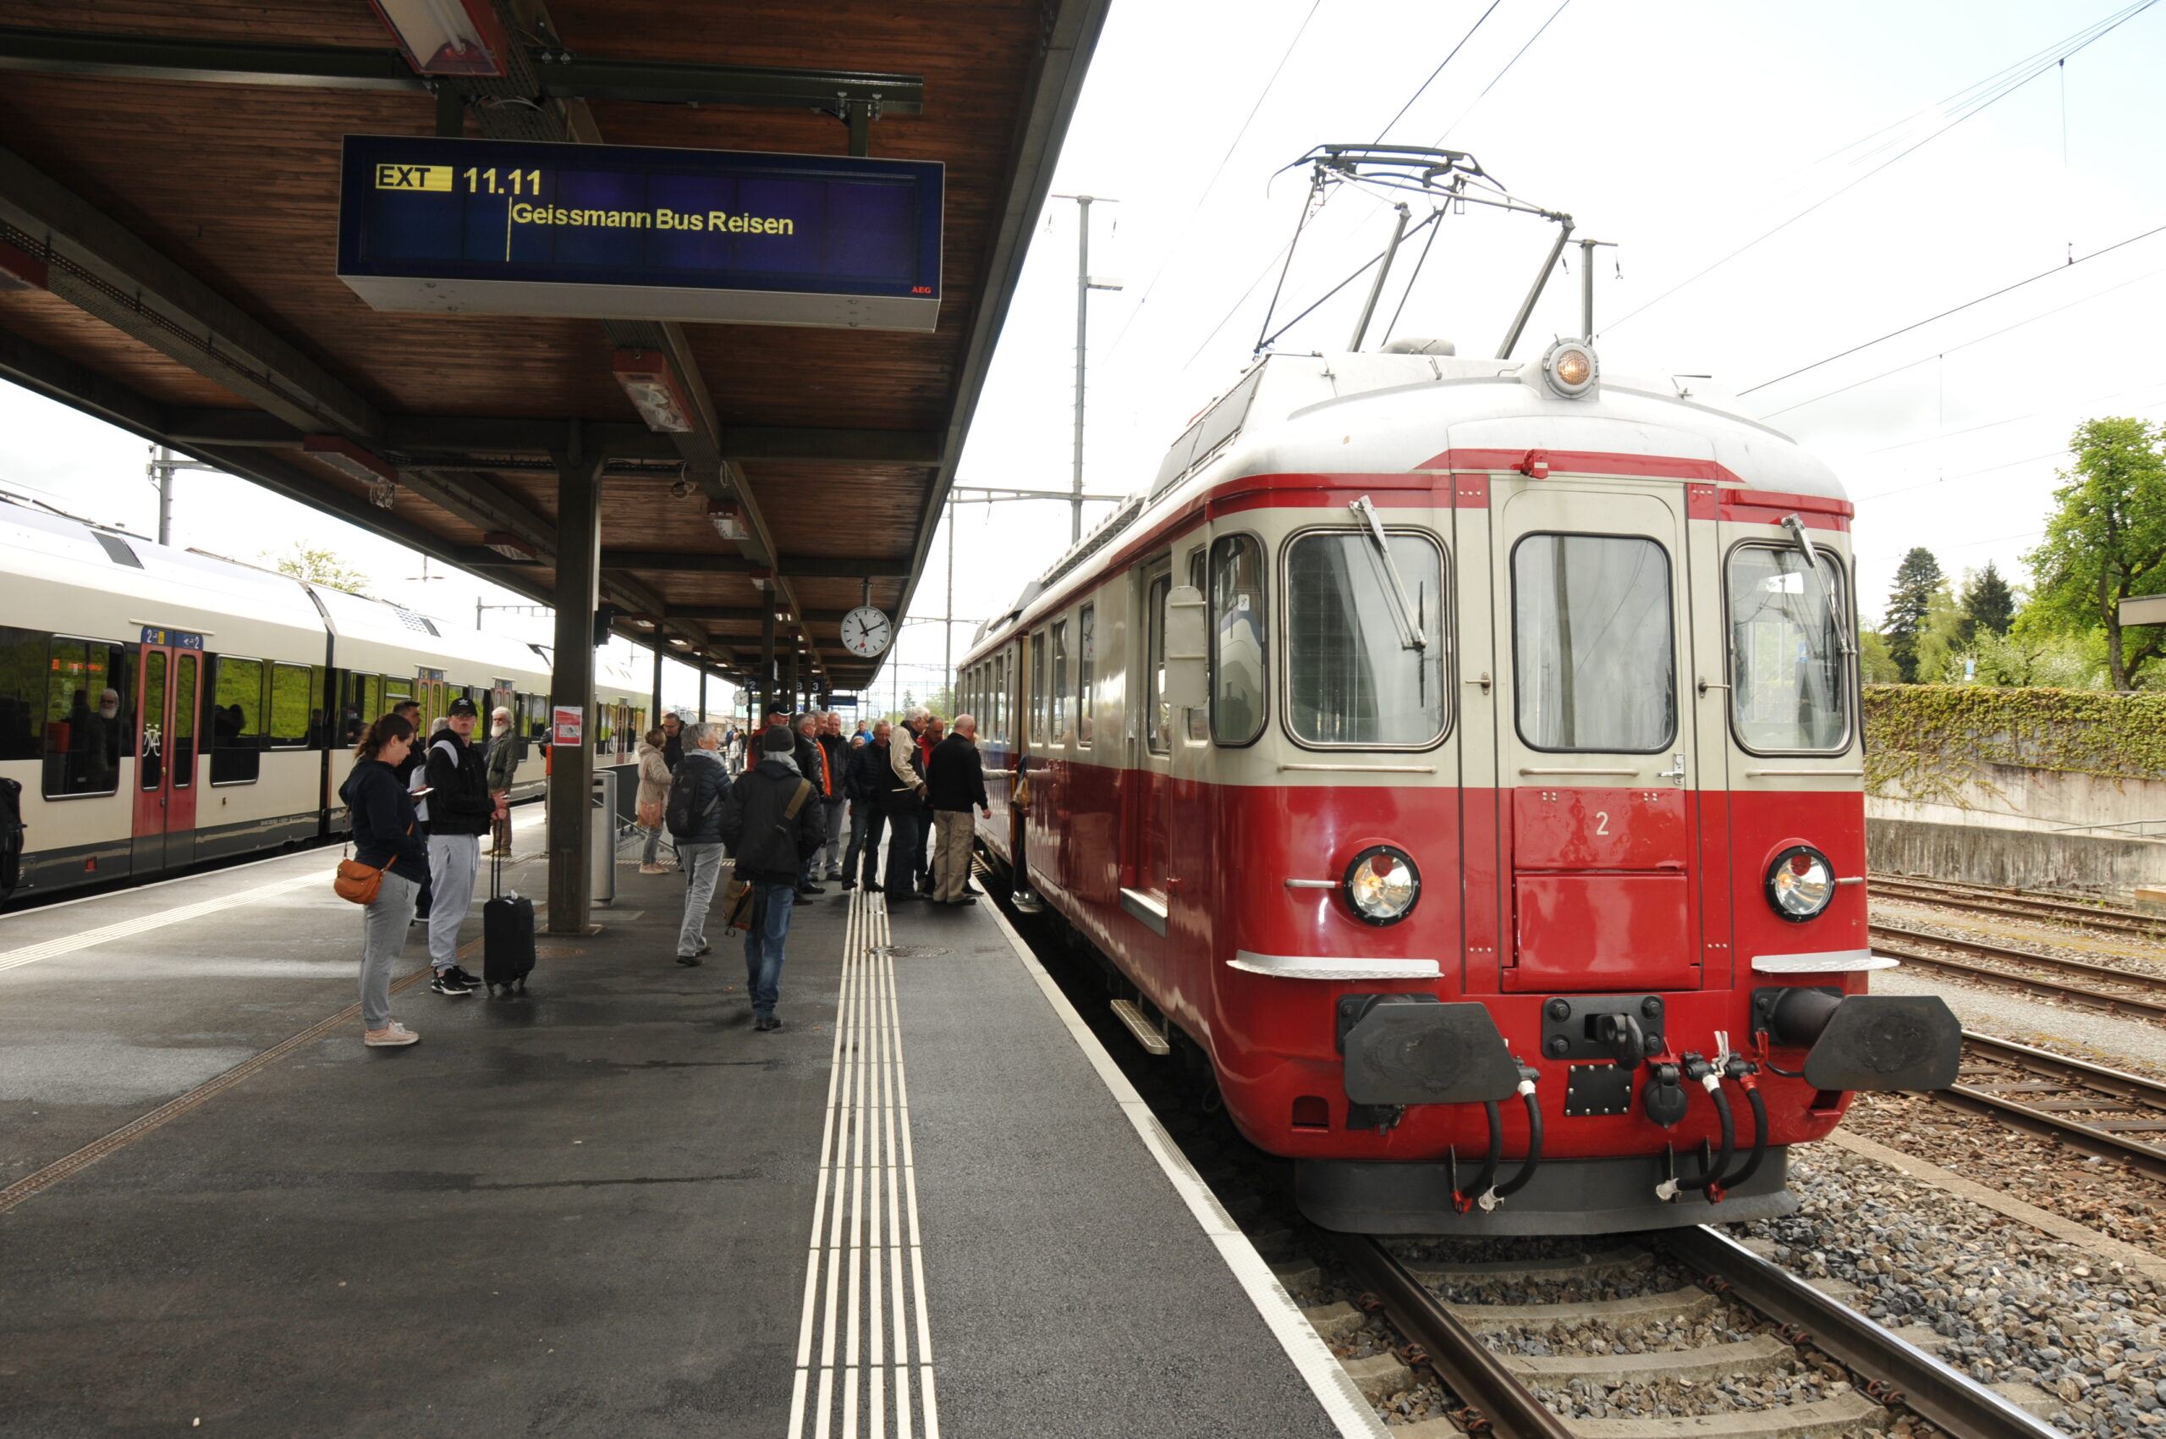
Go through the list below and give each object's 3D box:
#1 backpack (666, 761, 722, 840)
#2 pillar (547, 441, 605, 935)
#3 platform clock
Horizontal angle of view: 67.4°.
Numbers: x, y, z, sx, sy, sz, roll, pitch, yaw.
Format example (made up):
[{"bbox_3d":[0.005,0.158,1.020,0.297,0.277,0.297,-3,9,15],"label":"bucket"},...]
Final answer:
[{"bbox_3d":[-2.819,0.575,11.600,0.280,0.530,0.210,1,-1,28],"label":"backpack"},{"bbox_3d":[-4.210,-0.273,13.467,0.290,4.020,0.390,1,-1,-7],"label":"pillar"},{"bbox_3d":[-3.130,-1.267,23.500,0.740,0.750,0.200,1,-1,-7],"label":"platform clock"}]

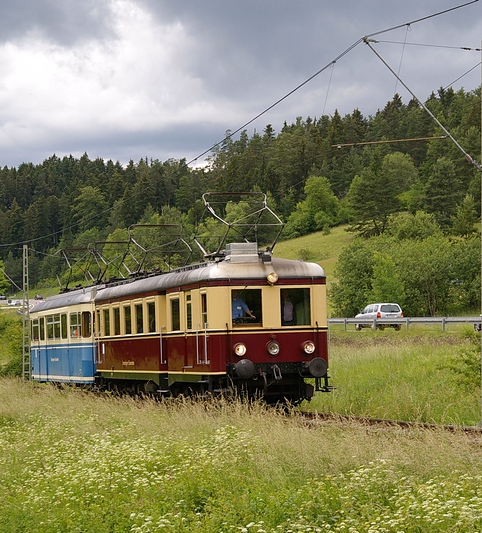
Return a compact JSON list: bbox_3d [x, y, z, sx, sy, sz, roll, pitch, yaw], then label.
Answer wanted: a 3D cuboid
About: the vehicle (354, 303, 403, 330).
[{"bbox_3d":[8.780,3.219,94.500,1.820,1.750,4.400,0,-3,-18],"label":"vehicle"}]

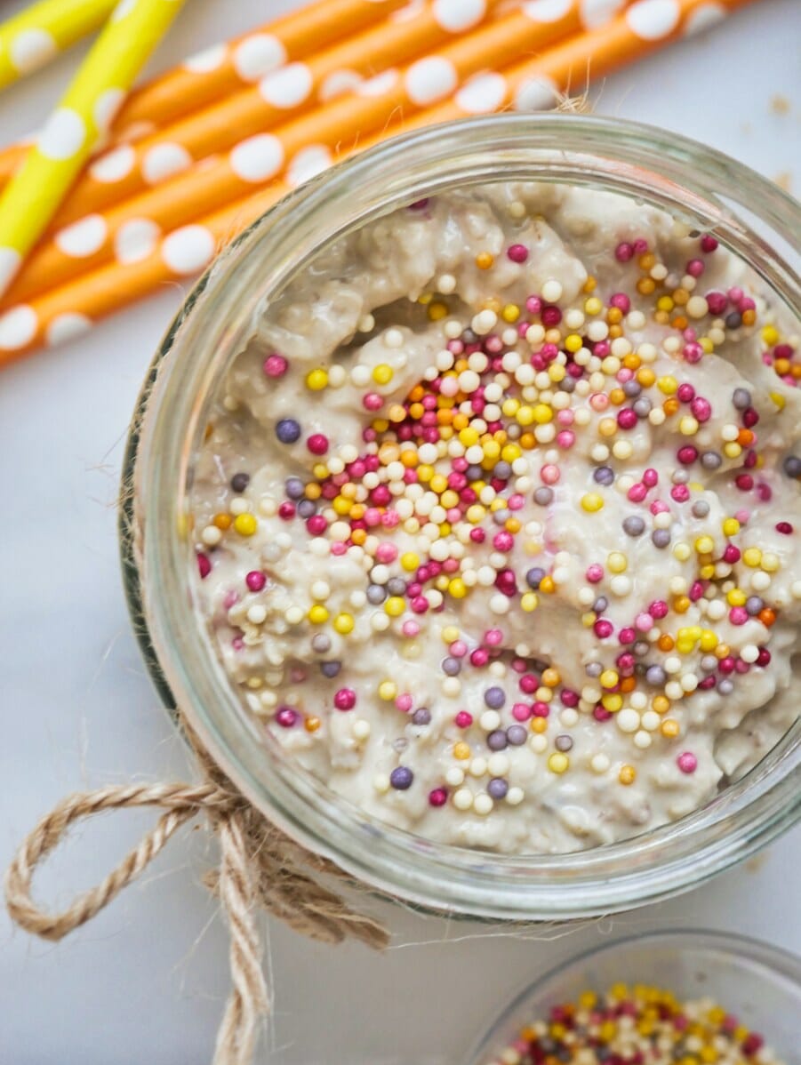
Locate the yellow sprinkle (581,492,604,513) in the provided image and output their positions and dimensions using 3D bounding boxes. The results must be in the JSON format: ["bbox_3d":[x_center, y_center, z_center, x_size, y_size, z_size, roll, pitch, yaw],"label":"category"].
[{"bbox_3d":[0.019,-0.003,0.204,0.002,0.002,0.002,0,89,0],"label":"yellow sprinkle"}]

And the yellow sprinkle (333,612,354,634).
[{"bbox_3d":[-0.006,0.009,0.204,0.002,0.002,0.002,0,89,0],"label":"yellow sprinkle"}]

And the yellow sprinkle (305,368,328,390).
[{"bbox_3d":[-0.008,-0.015,0.204,0.002,0.002,0.002,0,89,0],"label":"yellow sprinkle"}]

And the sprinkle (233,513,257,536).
[{"bbox_3d":[-0.015,-0.001,0.204,0.002,0.002,0.002,0,89,0],"label":"sprinkle"}]

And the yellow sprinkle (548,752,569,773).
[{"bbox_3d":[0.015,0.022,0.204,0.002,0.002,0.002,0,89,0],"label":"yellow sprinkle"}]

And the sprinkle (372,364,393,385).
[{"bbox_3d":[-0.002,-0.015,0.204,0.002,0.002,0.002,0,89,0],"label":"sprinkle"}]

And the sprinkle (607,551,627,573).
[{"bbox_3d":[0.021,0.003,0.204,0.002,0.002,0.002,0,89,0],"label":"sprinkle"}]

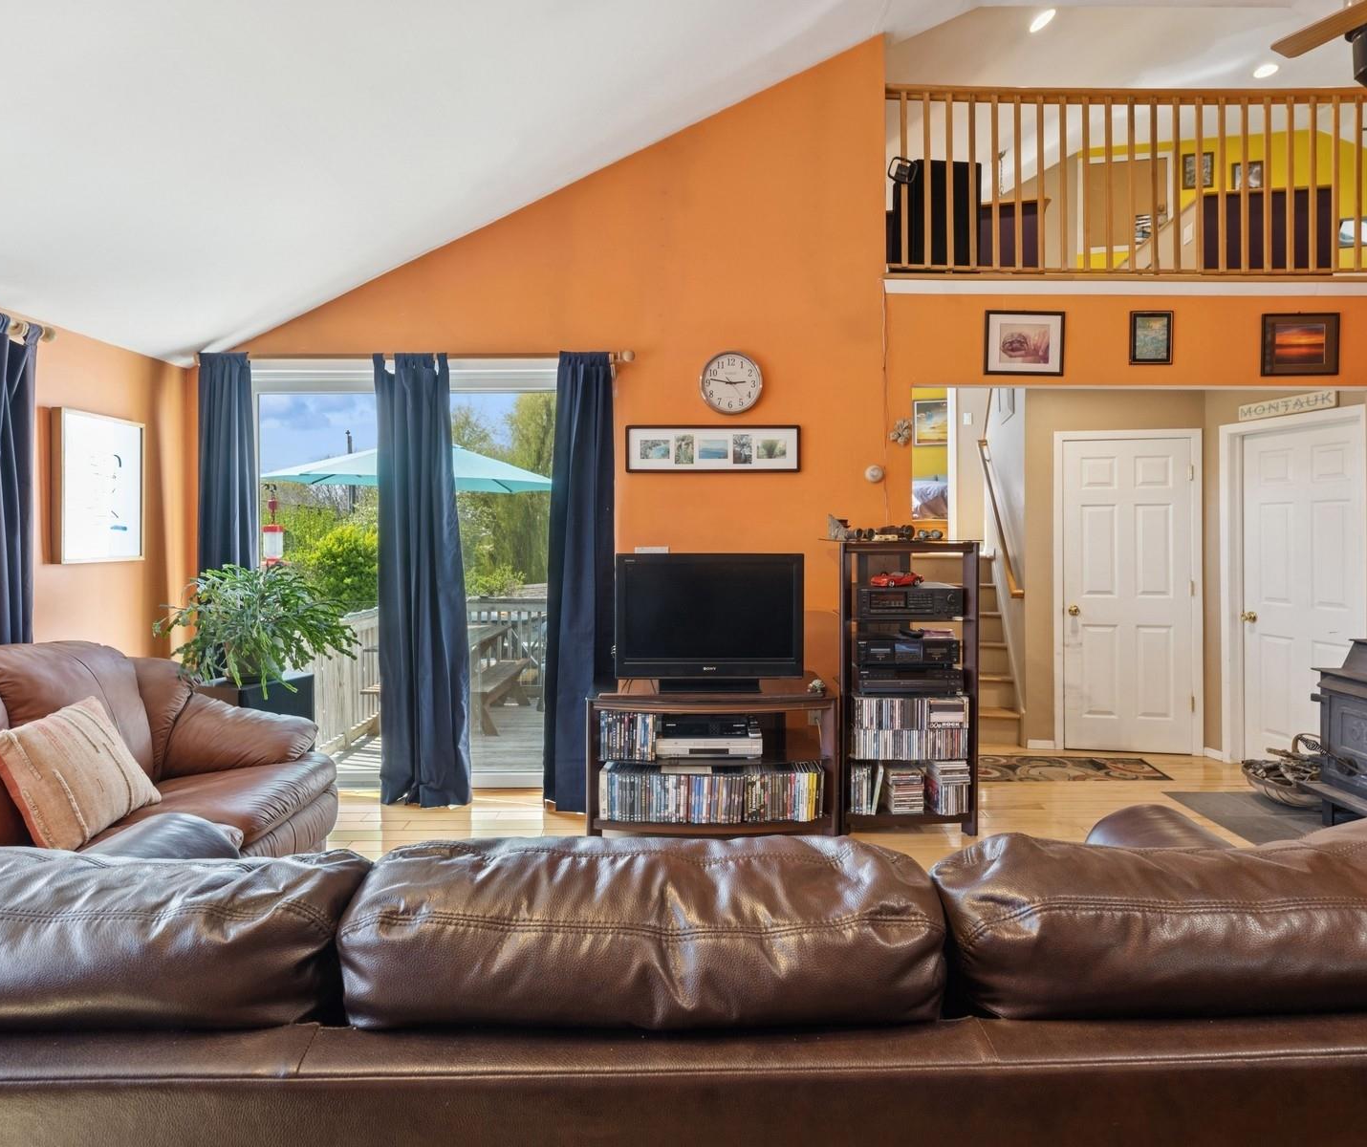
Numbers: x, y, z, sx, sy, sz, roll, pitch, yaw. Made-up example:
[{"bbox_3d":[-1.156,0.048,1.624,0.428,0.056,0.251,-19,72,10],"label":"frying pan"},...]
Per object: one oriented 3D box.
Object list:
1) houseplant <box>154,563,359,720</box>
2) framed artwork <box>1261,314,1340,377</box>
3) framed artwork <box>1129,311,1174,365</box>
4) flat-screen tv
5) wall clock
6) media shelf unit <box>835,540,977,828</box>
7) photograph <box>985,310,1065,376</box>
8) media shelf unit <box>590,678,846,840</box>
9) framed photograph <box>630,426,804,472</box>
[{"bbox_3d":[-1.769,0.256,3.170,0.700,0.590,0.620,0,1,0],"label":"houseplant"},{"bbox_3d":[3.037,-1.124,3.760,0.386,0.309,0.022,0,1,0],"label":"framed artwork"},{"bbox_3d":[2.304,-1.157,3.760,0.214,0.262,0.022,0,1,0],"label":"framed artwork"},{"bbox_3d":[0.115,0.214,3.345,0.816,0.593,0.200,0,1,0],"label":"flat-screen tv"},{"bbox_3d":[0.236,-0.935,3.730,0.307,0.307,0.045,0,1,0],"label":"wall clock"},{"bbox_3d":[0.937,0.465,3.375,0.583,1.231,0.420,0,1,0],"label":"media shelf unit"},{"bbox_3d":[1.681,-1.131,3.760,0.389,0.312,0.022,0,1,0],"label":"photograph"},{"bbox_3d":[0.122,0.789,3.355,1.039,0.573,0.520,0,1,0],"label":"media shelf unit"},{"bbox_3d":[0.146,-0.605,3.730,0.851,0.234,0.026,0,1,0],"label":"framed photograph"}]

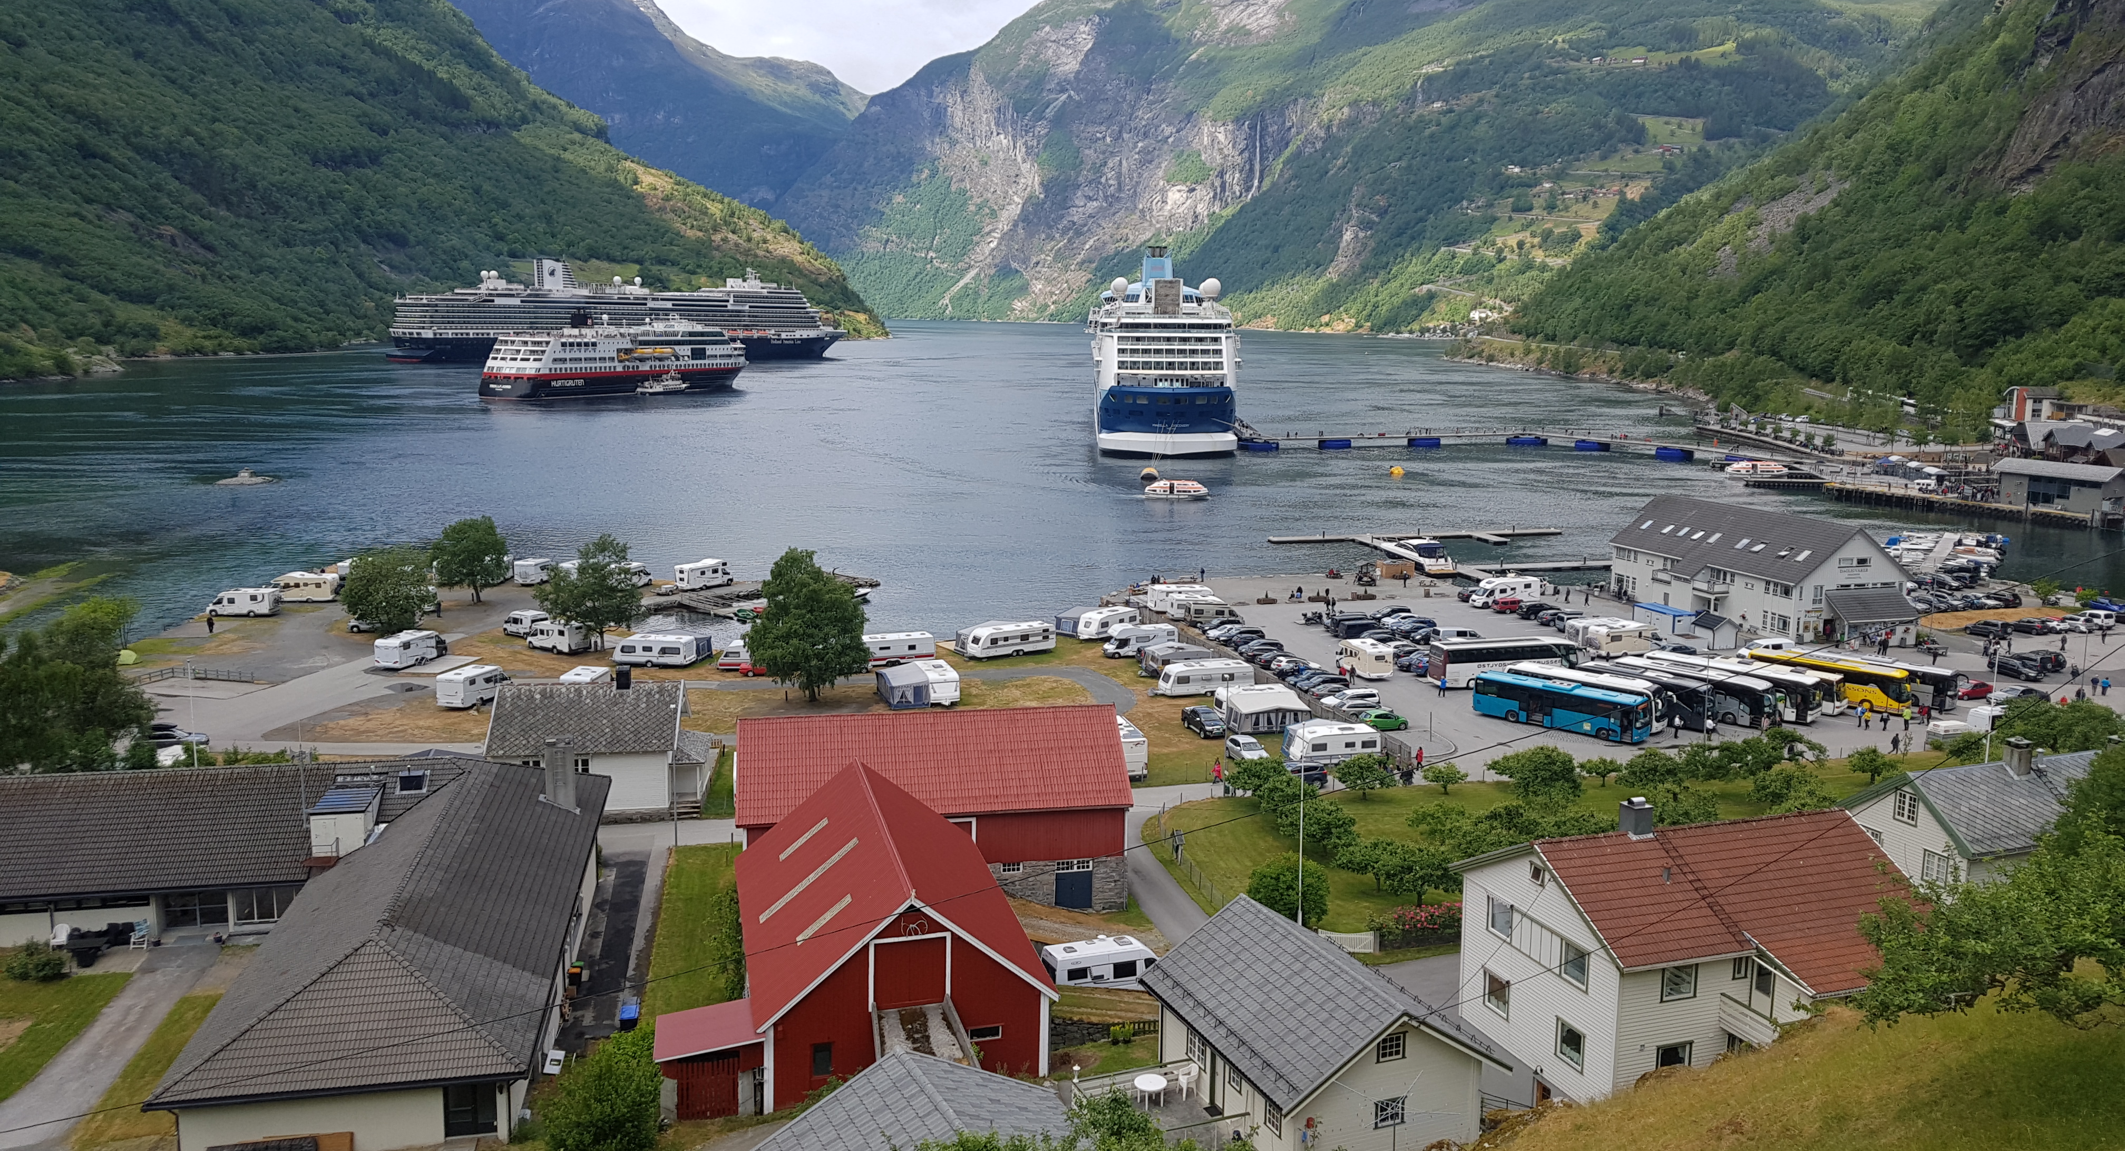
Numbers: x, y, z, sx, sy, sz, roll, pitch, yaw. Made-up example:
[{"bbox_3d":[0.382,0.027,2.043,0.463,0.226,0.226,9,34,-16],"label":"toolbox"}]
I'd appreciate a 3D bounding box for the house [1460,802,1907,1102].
[{"bbox_3d":[21.929,12.858,54.605,12.874,10.156,11.619,-3,10,-18],"label":"house"}]

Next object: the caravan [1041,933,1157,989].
[{"bbox_3d":[2.024,18.398,74.751,5.500,2.550,2.150,-3,10,-20],"label":"caravan"}]

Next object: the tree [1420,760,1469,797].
[{"bbox_3d":[25.990,13.712,108.543,3.243,2.126,3.243,0,10,0],"label":"tree"}]

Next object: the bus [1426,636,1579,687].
[{"bbox_3d":[38.670,7.540,138.720,13.330,3.710,2.550,-2,10,-16],"label":"bus"}]

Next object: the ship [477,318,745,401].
[{"bbox_3d":[-160.379,-85.124,602.364,21.500,30.500,135.500,5,11,25],"label":"ship"}]

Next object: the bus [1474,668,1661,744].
[{"bbox_3d":[38.050,10.060,121.990,12.730,3.270,2.550,9,12,40],"label":"bus"}]

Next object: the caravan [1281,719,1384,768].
[{"bbox_3d":[19.720,12.140,115.680,6.260,2.500,2.360,-2,10,-18],"label":"caravan"}]

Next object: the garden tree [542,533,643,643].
[{"bbox_3d":[-44.258,1.731,151.470,9.500,10.800,9.500,-2,10,-16],"label":"garden tree"}]

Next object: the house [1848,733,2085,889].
[{"bbox_3d":[45.098,11.496,76.436,12.432,7.281,7.548,-3,10,-19],"label":"house"}]

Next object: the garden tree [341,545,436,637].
[{"bbox_3d":[-66.035,1.577,156.495,8.555,9.193,8.555,0,10,0],"label":"garden tree"}]

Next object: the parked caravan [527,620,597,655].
[{"bbox_3d":[-45.920,5.450,145.110,5.940,2.830,2.270,7,11,33],"label":"parked caravan"}]

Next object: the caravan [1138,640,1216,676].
[{"bbox_3d":[10.196,7.758,142.246,6.000,2.500,2.320,-5,11,-28],"label":"caravan"}]

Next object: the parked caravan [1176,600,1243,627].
[{"bbox_3d":[15.995,3.853,167.374,5.800,2.750,2.250,-2,10,-11],"label":"parked caravan"}]

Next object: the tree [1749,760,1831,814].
[{"bbox_3d":[46.003,13.748,100.871,4.800,3.600,4.800,5,11,24],"label":"tree"}]

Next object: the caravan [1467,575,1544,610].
[{"bbox_3d":[46.357,1.608,166.906,7.200,3.000,2.300,-4,10,-24],"label":"caravan"}]

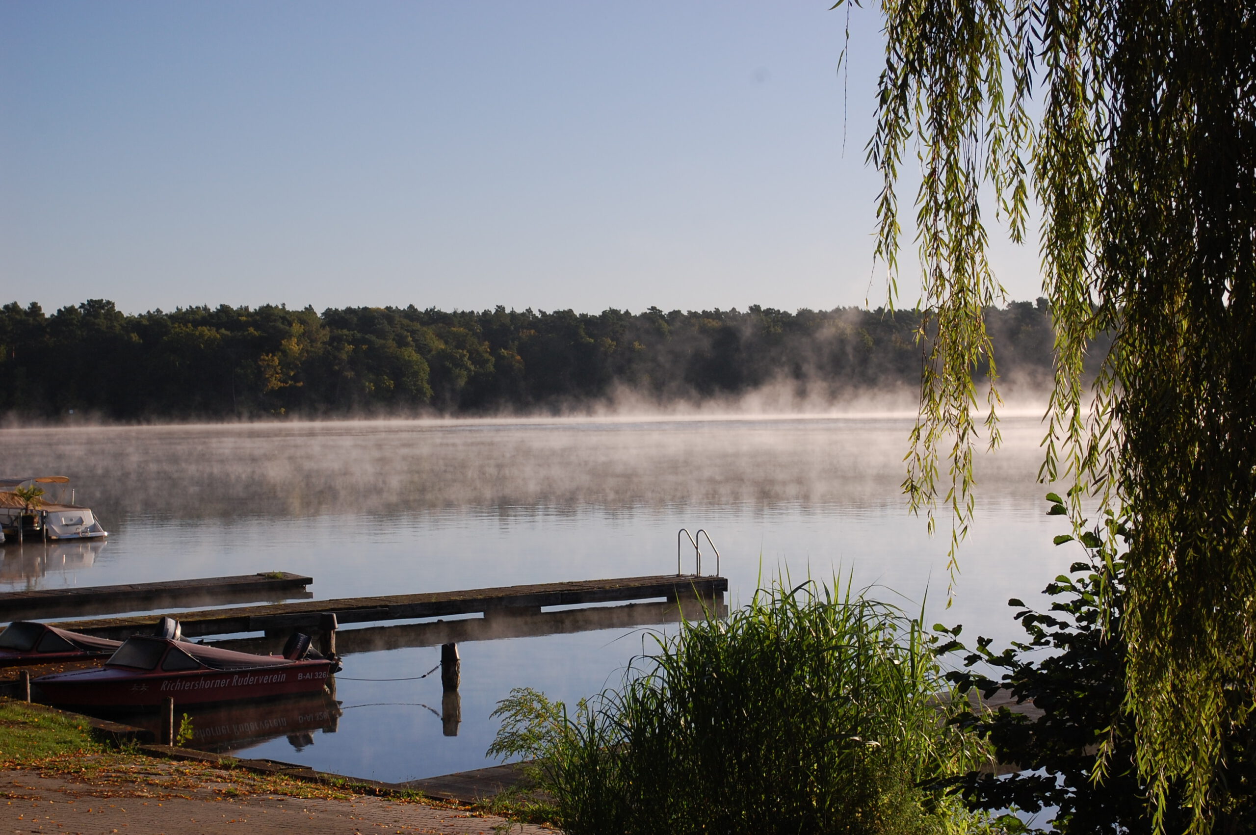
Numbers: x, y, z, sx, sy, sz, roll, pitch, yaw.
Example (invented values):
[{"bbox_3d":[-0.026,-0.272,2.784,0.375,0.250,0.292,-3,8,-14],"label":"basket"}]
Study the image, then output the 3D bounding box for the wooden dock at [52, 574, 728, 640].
[{"bbox_3d":[-4.808,3.553,42.302,16.000,0.370,1.780,-1,1,-39],"label":"wooden dock"}]

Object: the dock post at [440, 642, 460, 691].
[{"bbox_3d":[-2.459,3.462,32.353,0.250,0.670,0.250,-1,0,0],"label":"dock post"}]

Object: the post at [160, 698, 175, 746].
[{"bbox_3d":[-5.062,3.337,25.666,0.145,0.530,0.145,-1,0,0],"label":"post"}]

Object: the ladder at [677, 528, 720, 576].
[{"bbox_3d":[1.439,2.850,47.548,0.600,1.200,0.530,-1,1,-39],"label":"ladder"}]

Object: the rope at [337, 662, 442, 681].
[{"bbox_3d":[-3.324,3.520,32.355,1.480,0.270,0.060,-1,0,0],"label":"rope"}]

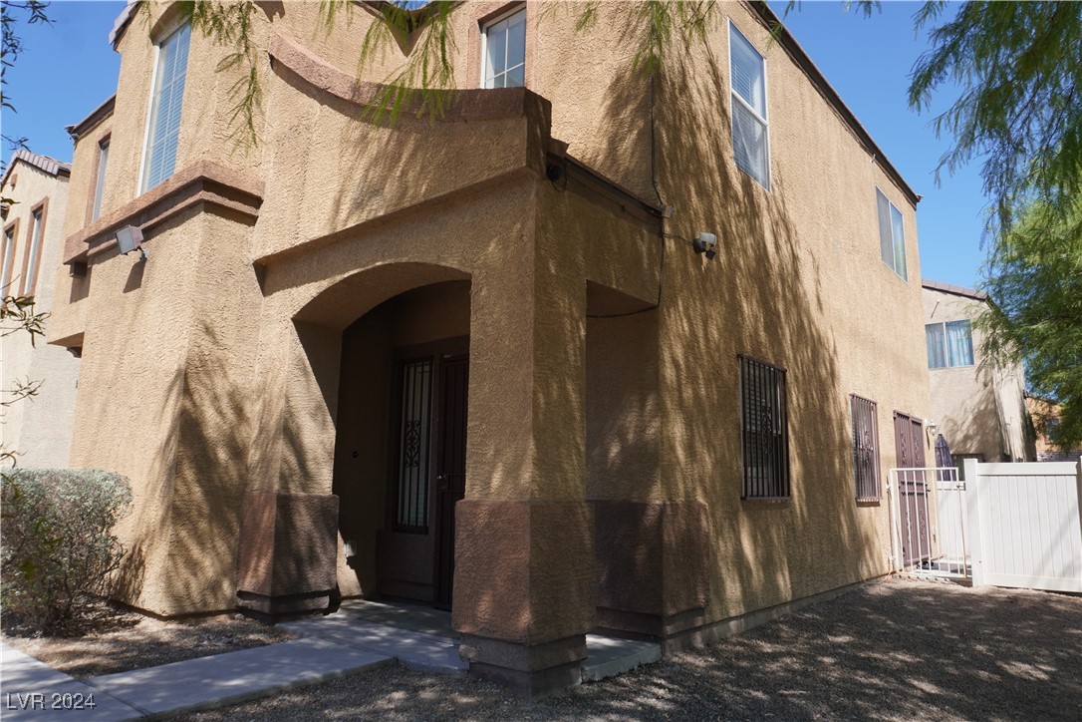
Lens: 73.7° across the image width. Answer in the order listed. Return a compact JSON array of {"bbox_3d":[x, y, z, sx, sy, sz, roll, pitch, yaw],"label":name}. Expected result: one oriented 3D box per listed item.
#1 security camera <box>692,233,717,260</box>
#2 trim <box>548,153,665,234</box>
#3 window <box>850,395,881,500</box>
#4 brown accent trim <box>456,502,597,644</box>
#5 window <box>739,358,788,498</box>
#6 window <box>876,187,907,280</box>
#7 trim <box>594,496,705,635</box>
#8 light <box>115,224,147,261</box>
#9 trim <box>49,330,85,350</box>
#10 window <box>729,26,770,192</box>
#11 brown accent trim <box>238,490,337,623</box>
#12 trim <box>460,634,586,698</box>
[{"bbox_3d":[1.298,-0.911,5.633,0.160,0.170,0.160,-7,-13,39],"label":"security camera"},{"bbox_3d":[0.509,-1.148,5.178,0.083,0.189,1.435,-7,-13,39],"label":"trim"},{"bbox_3d":[3.764,1.028,8.439,0.100,1.182,1.007,-7,-13,39],"label":"window"},{"bbox_3d":[-0.095,1.260,4.485,0.623,0.784,0.631,-7,-13,39],"label":"brown accent trim"},{"bbox_3d":[1.912,0.598,6.256,0.100,1.165,1.029,-7,-13,39],"label":"window"},{"bbox_3d":[5.148,-1.818,10.572,0.100,1.069,1.408,-7,-13,39],"label":"window"},{"bbox_3d":[0.816,1.554,5.583,0.679,0.948,0.702,-7,-13,39],"label":"trim"},{"bbox_3d":[-3.873,-1.118,6.869,0.331,0.242,0.234,-7,-13,39],"label":"light"},{"bbox_3d":[-6.244,-0.286,9.732,1.382,0.091,0.325,-7,-13,39],"label":"trim"},{"bbox_3d":[2.184,-2.643,7.545,0.068,1.555,0.861,-7,-13,39],"label":"window"},{"bbox_3d":[-1.982,1.482,5.618,0.565,0.920,0.565,-7,-13,39],"label":"brown accent trim"},{"bbox_3d":[-0.102,1.790,4.383,0.566,0.291,0.525,-7,-13,39],"label":"trim"}]

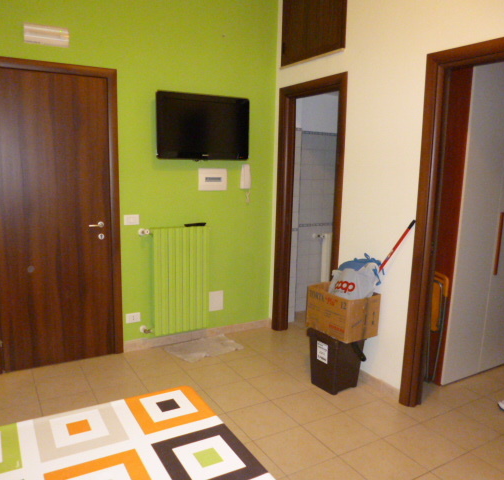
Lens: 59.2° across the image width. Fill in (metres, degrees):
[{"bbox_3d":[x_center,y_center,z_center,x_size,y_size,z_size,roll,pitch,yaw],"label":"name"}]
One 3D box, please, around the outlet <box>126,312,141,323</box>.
[{"bbox_3d":[-0.979,0.643,3.665,0.120,0.080,0.010,-4,10,-31],"label":"outlet"}]

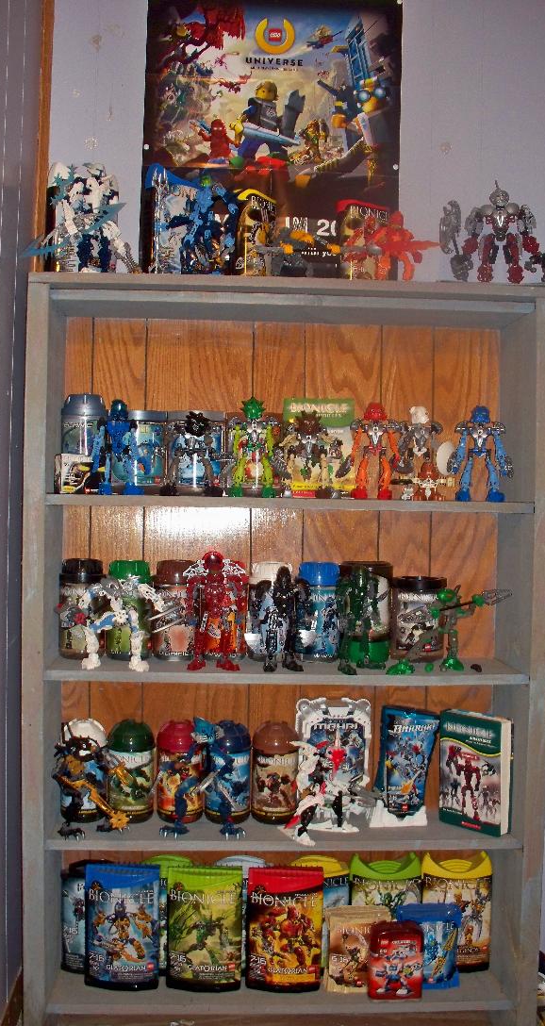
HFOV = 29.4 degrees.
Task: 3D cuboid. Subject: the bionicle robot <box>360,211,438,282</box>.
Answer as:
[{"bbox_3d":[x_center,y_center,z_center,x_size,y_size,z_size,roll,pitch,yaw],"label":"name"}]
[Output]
[{"bbox_3d":[0.220,-0.465,1.812,0.130,0.118,0.090,1,1,-9],"label":"bionicle robot"}]

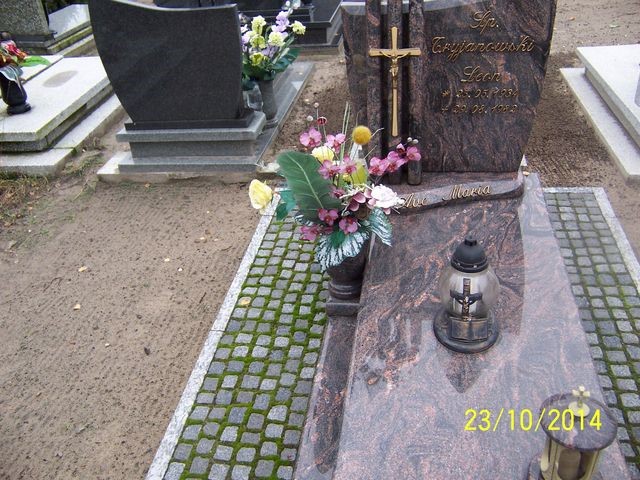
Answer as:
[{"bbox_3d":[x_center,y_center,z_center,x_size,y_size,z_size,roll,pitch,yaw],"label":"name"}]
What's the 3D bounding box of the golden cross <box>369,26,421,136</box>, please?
[{"bbox_3d":[0.266,-0.551,2.154,0.179,0.395,0.035,1,32,10],"label":"golden cross"}]

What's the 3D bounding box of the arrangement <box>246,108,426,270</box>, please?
[{"bbox_3d":[0.056,-0.164,1.882,0.500,0.500,0.400,3,33,14],"label":"arrangement"}]

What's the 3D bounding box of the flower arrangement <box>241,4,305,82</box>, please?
[{"bbox_3d":[-0.324,-1.167,3.640,0.470,0.440,0.400,3,33,14],"label":"flower arrangement"}]

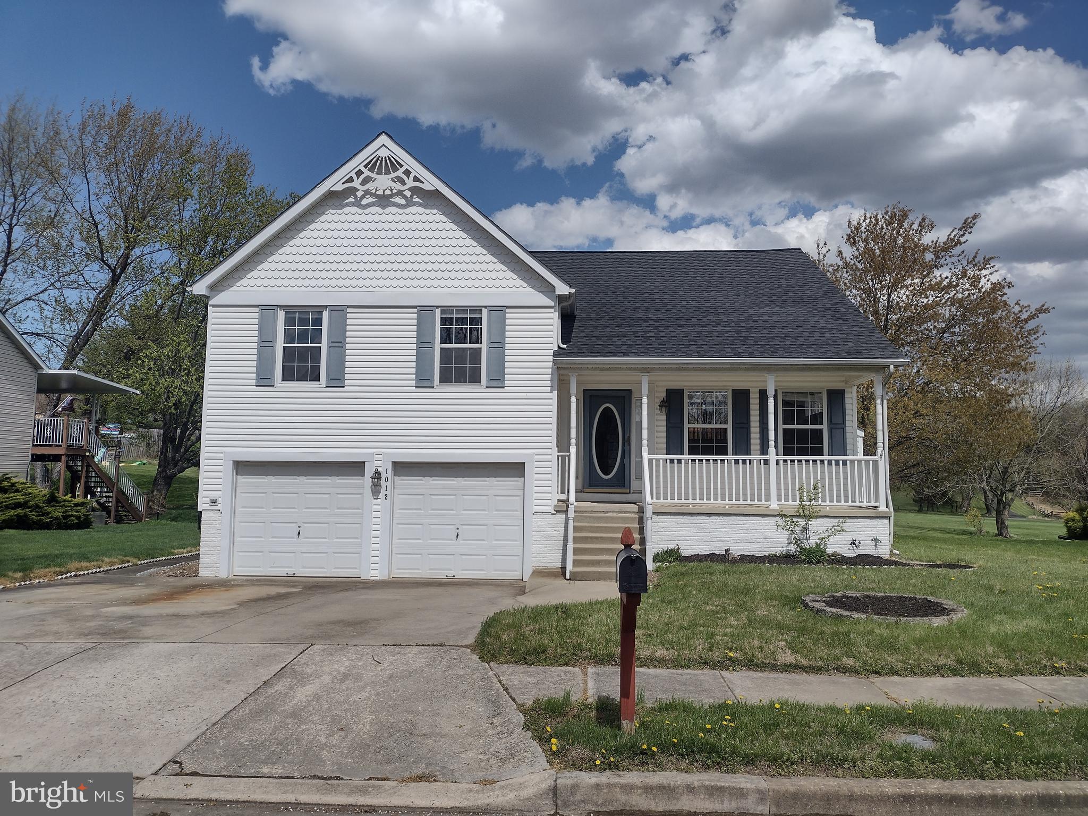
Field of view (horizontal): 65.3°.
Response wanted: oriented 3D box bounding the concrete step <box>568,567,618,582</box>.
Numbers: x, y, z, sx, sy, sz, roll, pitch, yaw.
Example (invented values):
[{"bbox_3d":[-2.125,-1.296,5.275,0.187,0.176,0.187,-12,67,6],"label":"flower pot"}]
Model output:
[{"bbox_3d":[1.043,2.745,13.934,1.280,0.175,0.300,0,-5,2],"label":"concrete step"}]

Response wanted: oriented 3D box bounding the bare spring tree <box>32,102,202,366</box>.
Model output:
[{"bbox_3d":[-17.791,-4.602,35.148,7.176,16.215,7.000,0,-5,2],"label":"bare spring tree"}]

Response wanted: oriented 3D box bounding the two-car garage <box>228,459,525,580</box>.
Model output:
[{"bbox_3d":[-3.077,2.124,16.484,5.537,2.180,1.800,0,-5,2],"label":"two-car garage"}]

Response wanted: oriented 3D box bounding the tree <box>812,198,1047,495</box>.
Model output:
[{"bbox_3d":[13.497,-1.623,29.845,8.463,10.753,8.400,0,-5,2],"label":"tree"}]

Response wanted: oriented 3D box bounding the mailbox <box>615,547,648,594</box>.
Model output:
[{"bbox_3d":[0.530,0.989,5.183,0.162,0.225,0.490,0,-5,2],"label":"mailbox"}]

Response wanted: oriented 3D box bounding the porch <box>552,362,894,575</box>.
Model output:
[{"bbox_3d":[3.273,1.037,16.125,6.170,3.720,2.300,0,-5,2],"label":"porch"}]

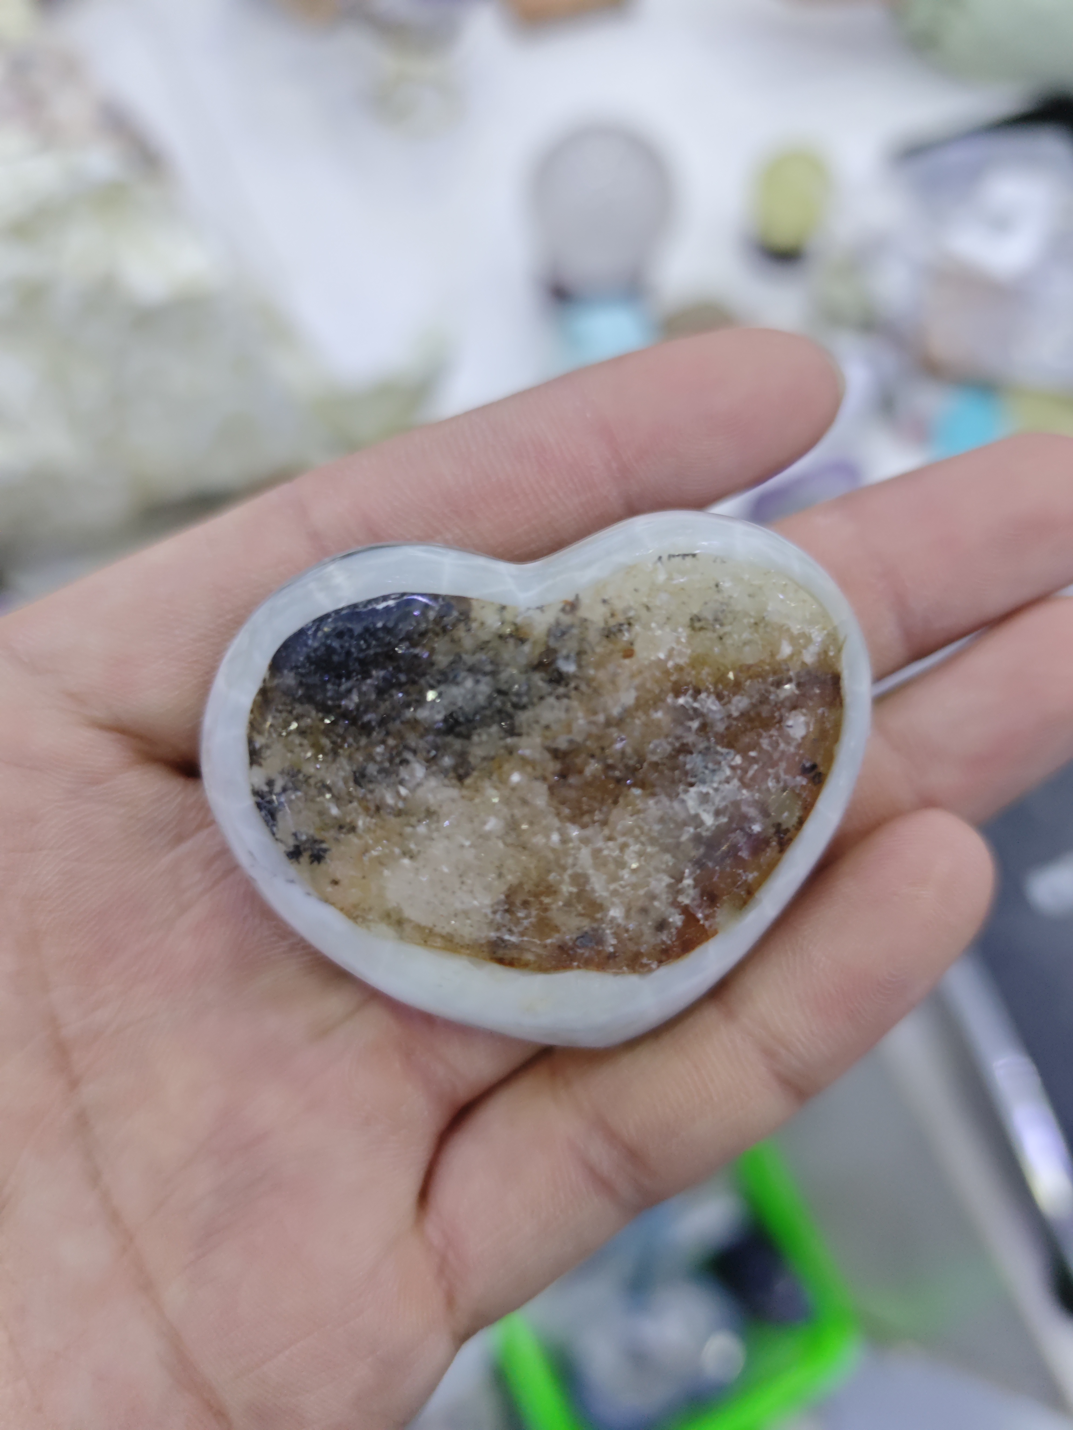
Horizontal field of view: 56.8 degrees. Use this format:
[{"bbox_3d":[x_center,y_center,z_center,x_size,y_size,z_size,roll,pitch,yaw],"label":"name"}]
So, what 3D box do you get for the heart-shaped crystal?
[{"bbox_3d":[0.001,0.005,0.096,0.063,0.021,0.049,-8,73,-2],"label":"heart-shaped crystal"}]

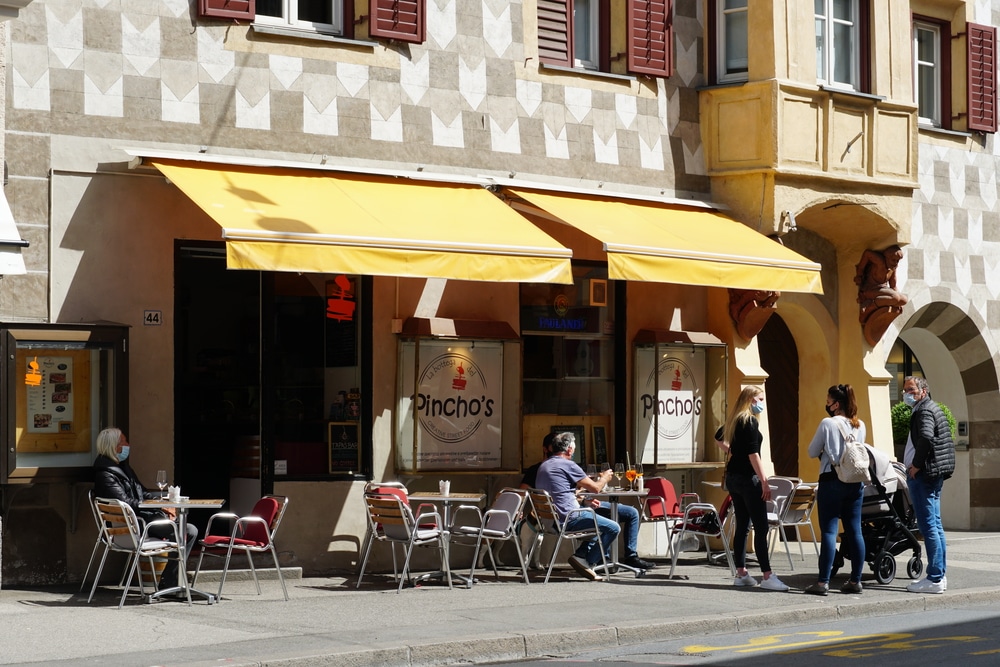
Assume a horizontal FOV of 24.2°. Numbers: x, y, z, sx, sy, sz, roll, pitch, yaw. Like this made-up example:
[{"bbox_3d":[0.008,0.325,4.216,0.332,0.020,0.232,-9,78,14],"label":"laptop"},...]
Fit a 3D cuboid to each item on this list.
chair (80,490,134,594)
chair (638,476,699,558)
[{"bbox_3d":[-2.834,1.609,18.016,0.585,0.765,0.535,-1,-2,25],"label":"chair"},{"bbox_3d":[1.638,1.793,22.353,0.535,0.765,0.585,2,-3,-43],"label":"chair"}]

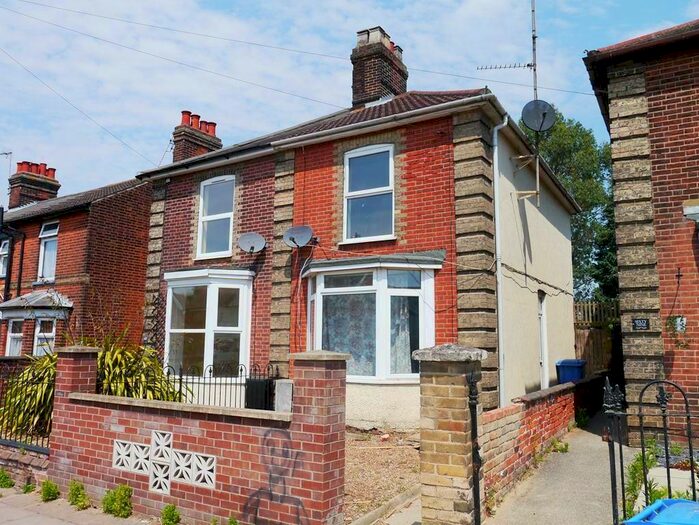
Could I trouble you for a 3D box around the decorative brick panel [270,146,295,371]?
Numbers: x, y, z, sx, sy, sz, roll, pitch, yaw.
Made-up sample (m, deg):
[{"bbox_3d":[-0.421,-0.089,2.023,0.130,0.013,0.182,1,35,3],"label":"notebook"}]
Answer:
[{"bbox_3d":[-1.317,0.210,10.878,0.490,4.950,0.130,-5,-11,30],"label":"decorative brick panel"}]

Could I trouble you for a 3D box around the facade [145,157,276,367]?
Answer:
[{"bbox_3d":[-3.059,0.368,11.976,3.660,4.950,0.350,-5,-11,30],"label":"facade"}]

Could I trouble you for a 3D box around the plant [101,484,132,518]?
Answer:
[{"bbox_3d":[-2.354,2.430,5.733,0.326,0.290,0.191,-4,-10,31],"label":"plant"}]

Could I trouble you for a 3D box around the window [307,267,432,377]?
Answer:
[{"bbox_3d":[0.145,1.061,9.553,2.520,1.850,0.580,-4,-10,31],"label":"window"}]

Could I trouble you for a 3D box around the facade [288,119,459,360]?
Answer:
[{"bbox_3d":[0.332,0.107,9.968,3.300,4.900,0.350,-5,-11,30],"label":"facade"}]

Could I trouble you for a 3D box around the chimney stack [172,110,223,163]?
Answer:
[{"bbox_3d":[-4.866,-3.752,18.140,0.540,1.920,1.650,-5,-11,30],"label":"chimney stack"}]

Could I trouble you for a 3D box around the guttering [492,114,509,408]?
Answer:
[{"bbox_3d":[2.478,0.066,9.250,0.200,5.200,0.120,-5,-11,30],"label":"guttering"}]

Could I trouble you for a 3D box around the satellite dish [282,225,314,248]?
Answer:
[{"bbox_3d":[-0.872,-0.475,10.216,0.530,0.430,0.330,-2,-17,17],"label":"satellite dish"}]

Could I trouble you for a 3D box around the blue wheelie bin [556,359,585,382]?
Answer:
[{"bbox_3d":[4.531,2.501,11.496,0.570,1.040,0.700,-3,-9,21],"label":"blue wheelie bin"}]

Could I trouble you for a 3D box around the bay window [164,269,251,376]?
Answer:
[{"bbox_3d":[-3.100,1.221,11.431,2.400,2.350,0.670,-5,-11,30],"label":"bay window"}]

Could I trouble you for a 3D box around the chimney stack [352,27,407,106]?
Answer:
[{"bbox_3d":[0.860,-5.059,15.452,0.970,2.270,1.650,-5,-11,30],"label":"chimney stack"}]

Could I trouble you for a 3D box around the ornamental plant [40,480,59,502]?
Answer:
[{"bbox_3d":[-3.361,2.561,6.341,0.185,0.186,0.163,-4,-10,31],"label":"ornamental plant"}]

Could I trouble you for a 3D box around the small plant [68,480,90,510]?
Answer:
[{"bbox_3d":[-2.887,2.489,6.051,0.218,0.256,0.185,-4,-10,31],"label":"small plant"}]

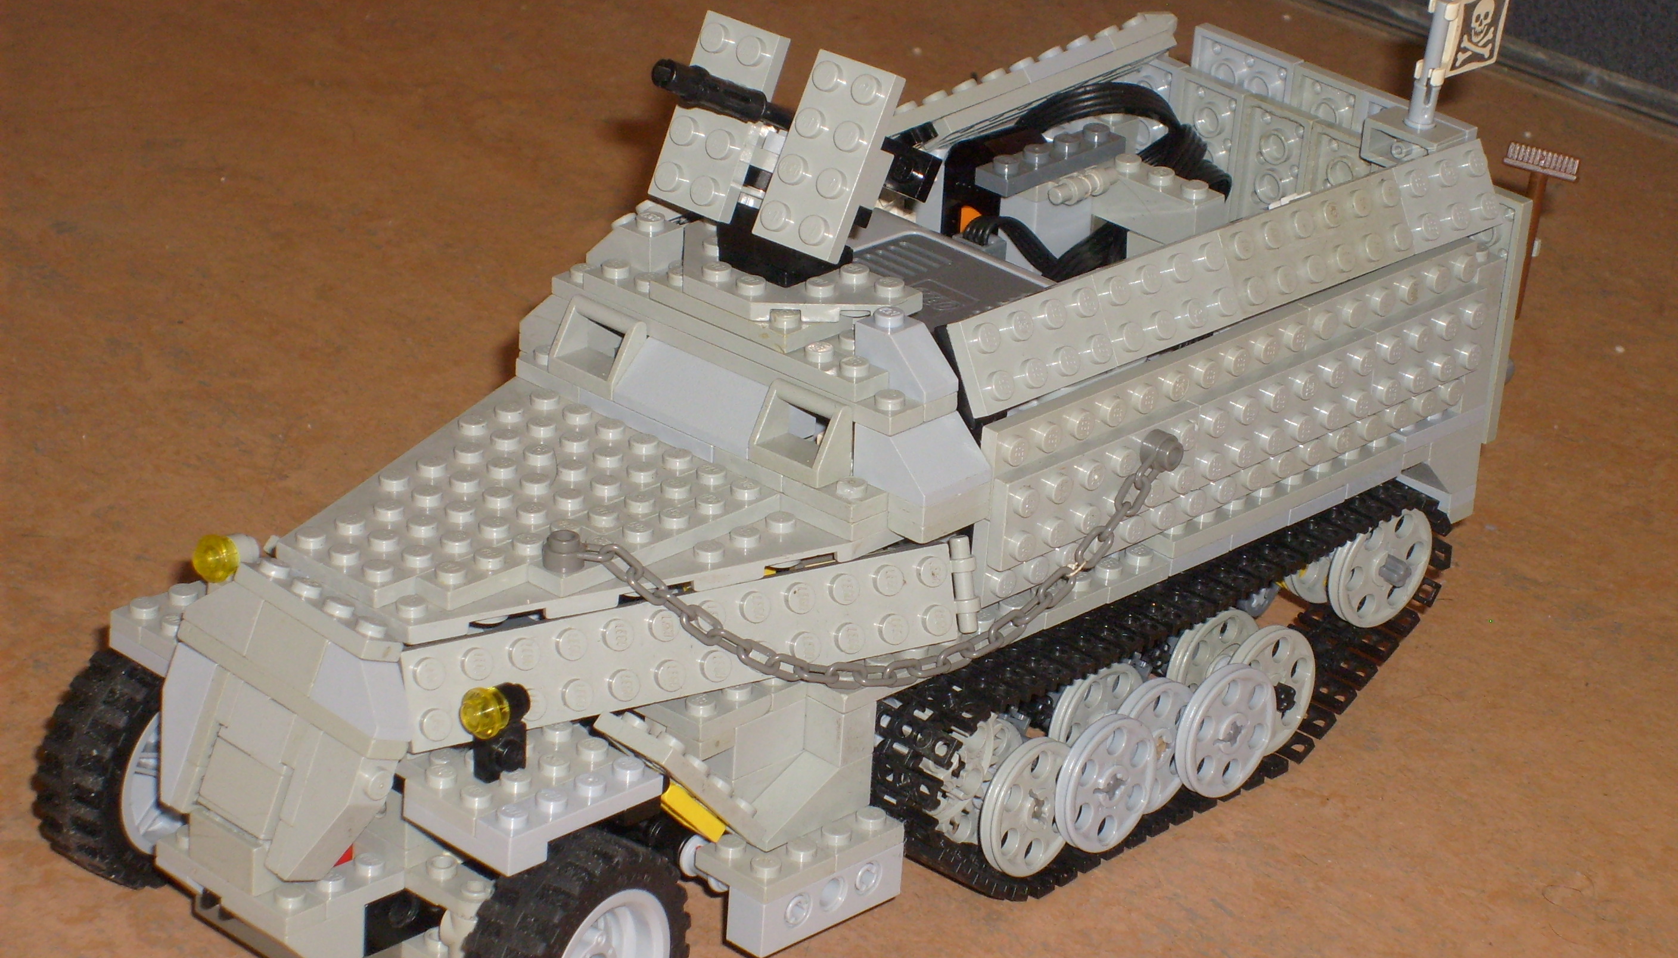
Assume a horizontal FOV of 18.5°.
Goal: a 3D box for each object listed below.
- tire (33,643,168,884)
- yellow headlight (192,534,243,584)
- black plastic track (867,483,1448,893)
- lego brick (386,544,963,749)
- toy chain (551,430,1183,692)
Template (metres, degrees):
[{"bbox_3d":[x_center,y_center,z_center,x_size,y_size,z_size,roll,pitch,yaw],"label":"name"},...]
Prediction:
[{"bbox_3d":[-0.113,0.046,0.853,0.014,0.043,0.043,21,30,35],"label":"tire"},{"bbox_3d":[-0.101,0.013,0.830,0.008,0.008,0.005,24,32,39],"label":"yellow headlight"},{"bbox_3d":[0.055,0.034,0.887,0.021,0.046,0.136,24,32,39],"label":"black plastic track"},{"bbox_3d":[-0.024,0.026,0.812,0.096,0.016,0.005,-11,11,-26],"label":"lego brick"},{"bbox_3d":[0.010,0.014,0.829,0.127,0.033,0.025,-14,29,-32],"label":"toy chain"}]

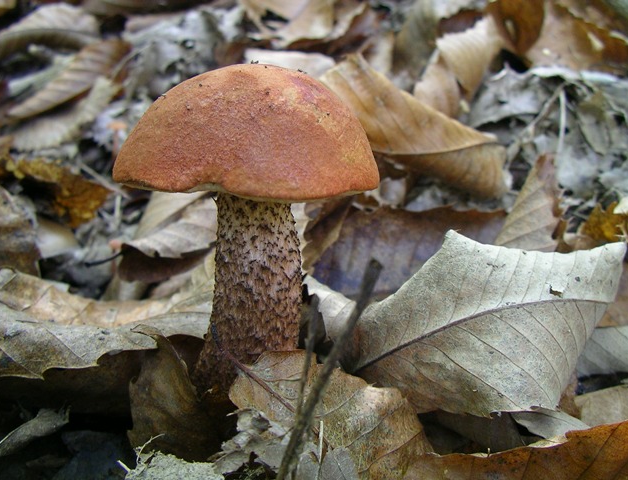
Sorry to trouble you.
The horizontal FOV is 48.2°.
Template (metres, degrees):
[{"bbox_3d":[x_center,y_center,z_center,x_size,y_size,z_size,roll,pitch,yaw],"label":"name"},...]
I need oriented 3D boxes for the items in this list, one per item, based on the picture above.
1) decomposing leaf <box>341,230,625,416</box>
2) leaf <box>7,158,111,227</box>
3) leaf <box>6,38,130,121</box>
[{"bbox_3d":[0.066,0.026,0.250,0.111,0.025,0.083,3,44,-3],"label":"decomposing leaf"},{"bbox_3d":[-0.132,-0.025,0.355,0.063,0.015,0.038,17,46,17],"label":"leaf"},{"bbox_3d":[-0.164,-0.112,0.487,0.039,0.020,0.125,22,43,16],"label":"leaf"}]

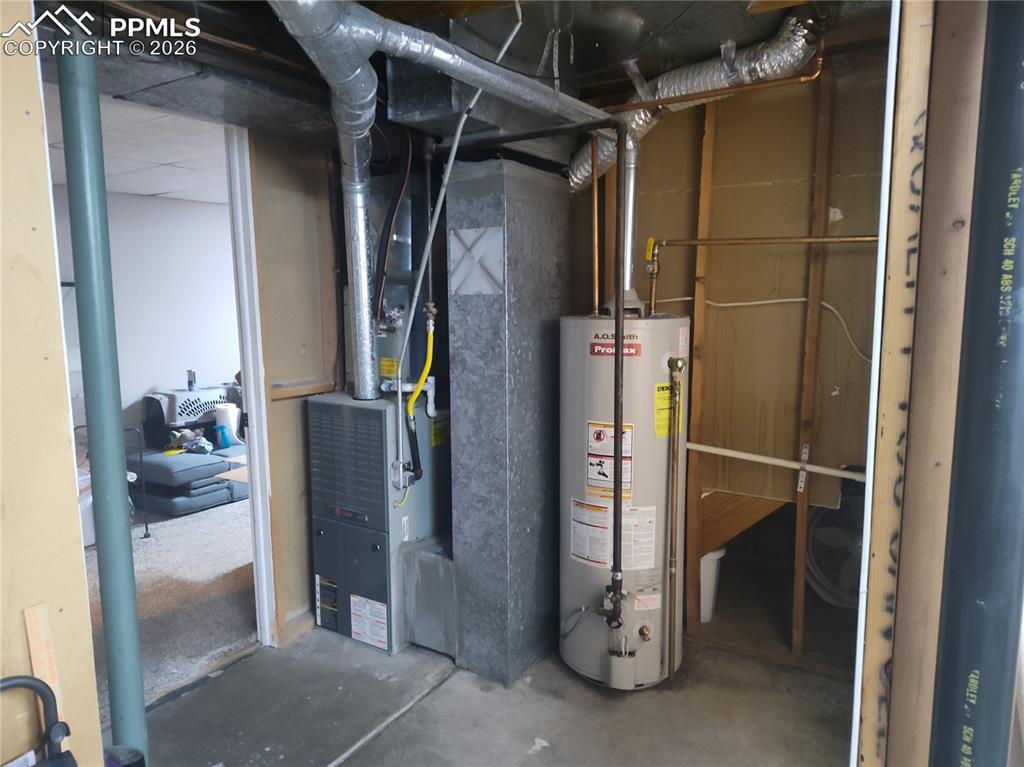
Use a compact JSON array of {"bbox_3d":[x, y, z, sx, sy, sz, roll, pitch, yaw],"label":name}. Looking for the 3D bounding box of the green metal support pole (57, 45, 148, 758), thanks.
[{"bbox_3d":[-1.167,0.129,1.955,0.089,2.150,0.089,4,9,32],"label":"green metal support pole"}]

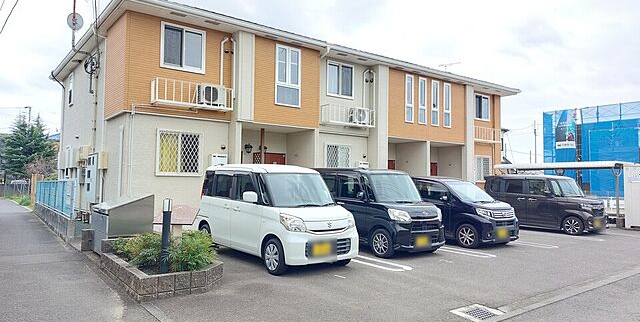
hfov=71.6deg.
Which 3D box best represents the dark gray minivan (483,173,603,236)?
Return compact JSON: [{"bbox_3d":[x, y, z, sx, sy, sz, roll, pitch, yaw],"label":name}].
[{"bbox_3d":[7.204,1.327,14.341,1.480,1.790,3.400,3,-3,-40],"label":"dark gray minivan"}]

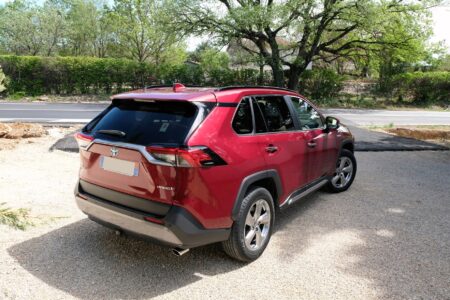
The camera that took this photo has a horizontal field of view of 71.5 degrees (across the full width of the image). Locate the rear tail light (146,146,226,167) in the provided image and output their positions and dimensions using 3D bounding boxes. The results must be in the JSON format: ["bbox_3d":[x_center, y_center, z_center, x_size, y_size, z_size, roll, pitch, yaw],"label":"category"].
[{"bbox_3d":[-0.313,0.037,2.530,0.530,0.170,0.430,7,12,36],"label":"rear tail light"}]

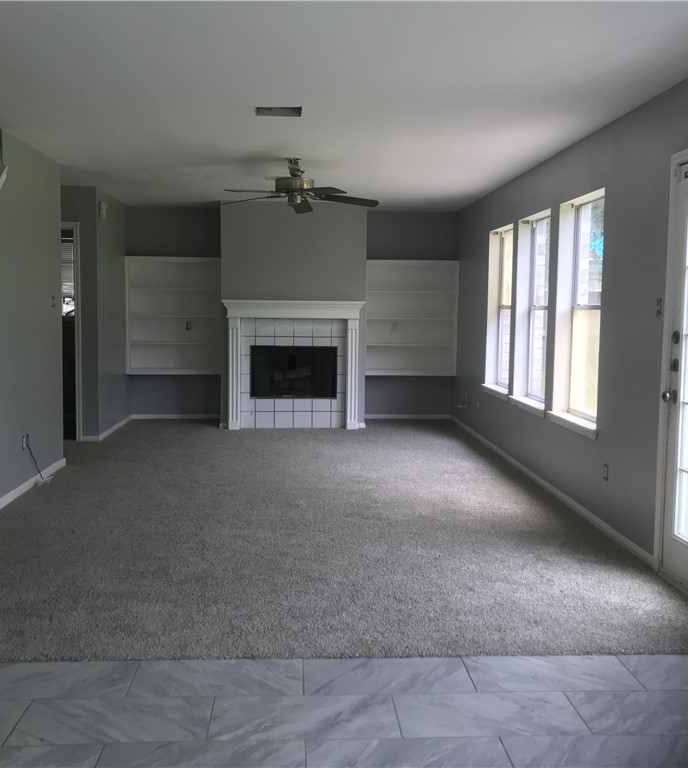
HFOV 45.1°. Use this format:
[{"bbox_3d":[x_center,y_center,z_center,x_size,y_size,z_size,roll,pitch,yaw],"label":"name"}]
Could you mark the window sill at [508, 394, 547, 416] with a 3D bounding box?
[{"bbox_3d":[1.538,0.179,6.717,0.135,0.062,1.070,0,5,-3],"label":"window sill"}]

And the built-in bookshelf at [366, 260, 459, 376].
[{"bbox_3d":[0.774,-0.756,9.665,1.115,1.325,0.270,0,5,-3],"label":"built-in bookshelf"}]

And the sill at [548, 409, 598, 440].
[{"bbox_3d":[1.599,0.280,5.623,0.135,0.066,1.030,0,5,-3],"label":"sill"}]

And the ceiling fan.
[{"bbox_3d":[-0.373,-1.495,6.277,1.290,0.420,1.280,0,5,-3],"label":"ceiling fan"}]

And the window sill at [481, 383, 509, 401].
[{"bbox_3d":[1.477,0.077,7.801,0.135,0.062,1.070,0,5,-3],"label":"window sill"}]

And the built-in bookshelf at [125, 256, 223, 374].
[{"bbox_3d":[-1.903,-0.766,9.504,1.100,1.320,0.270,0,5,-3],"label":"built-in bookshelf"}]

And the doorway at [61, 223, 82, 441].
[{"bbox_3d":[-2.989,-0.494,8.036,0.870,2.095,0.120,0,5,-3],"label":"doorway"}]

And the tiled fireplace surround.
[{"bbox_3d":[-0.532,-0.197,8.915,1.535,1.380,0.180,0,5,-3],"label":"tiled fireplace surround"}]

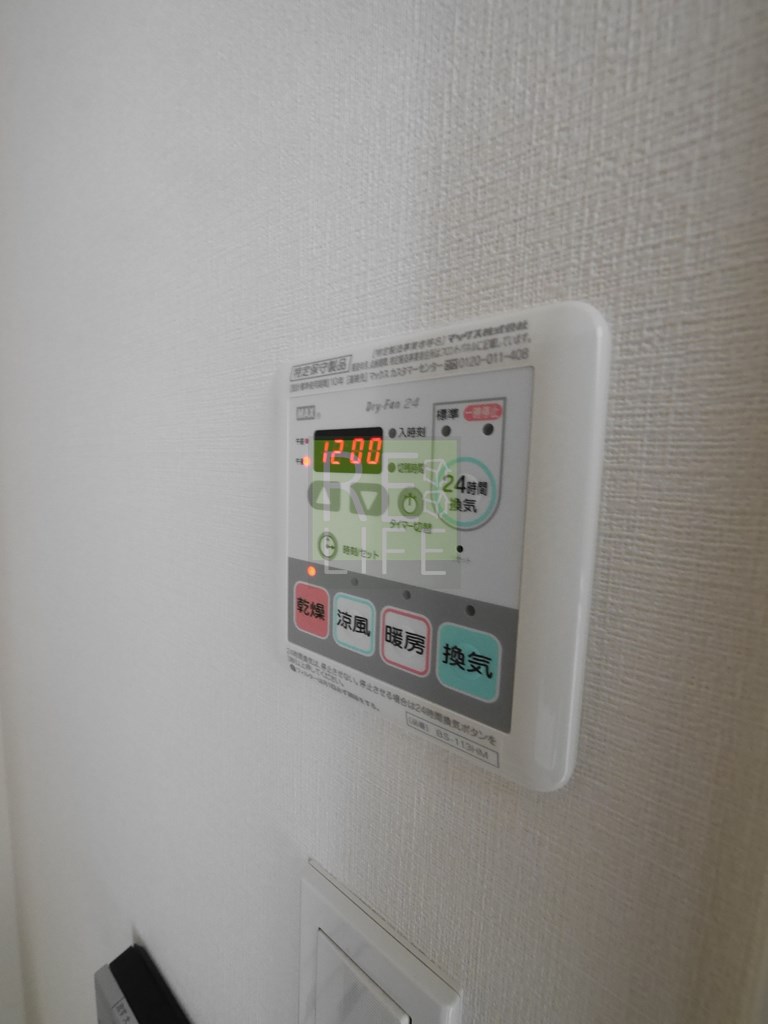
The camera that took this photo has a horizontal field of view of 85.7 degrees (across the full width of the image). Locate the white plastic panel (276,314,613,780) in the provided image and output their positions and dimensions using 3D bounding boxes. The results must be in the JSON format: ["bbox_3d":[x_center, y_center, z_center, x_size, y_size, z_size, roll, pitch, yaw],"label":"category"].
[{"bbox_3d":[0.002,0.008,0.130,0.116,0.120,0.009,6,7,37],"label":"white plastic panel"}]

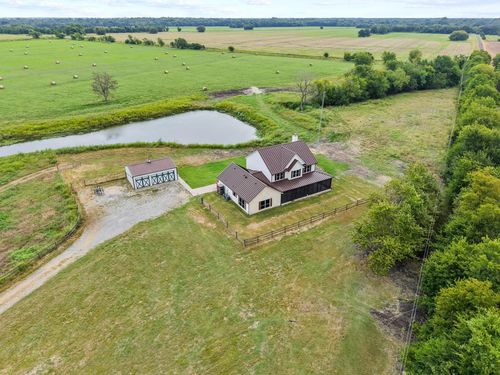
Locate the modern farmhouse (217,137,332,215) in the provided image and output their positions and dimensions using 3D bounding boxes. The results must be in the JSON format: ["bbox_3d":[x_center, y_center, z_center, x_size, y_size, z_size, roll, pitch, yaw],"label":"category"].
[{"bbox_3d":[5.236,-3.635,68.672,20.160,8.915,12.978,-14,30,-26],"label":"modern farmhouse"}]

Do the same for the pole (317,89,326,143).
[{"bbox_3d":[19.400,-18.735,93.950,0.350,13.700,0.350,0,26,0],"label":"pole"}]

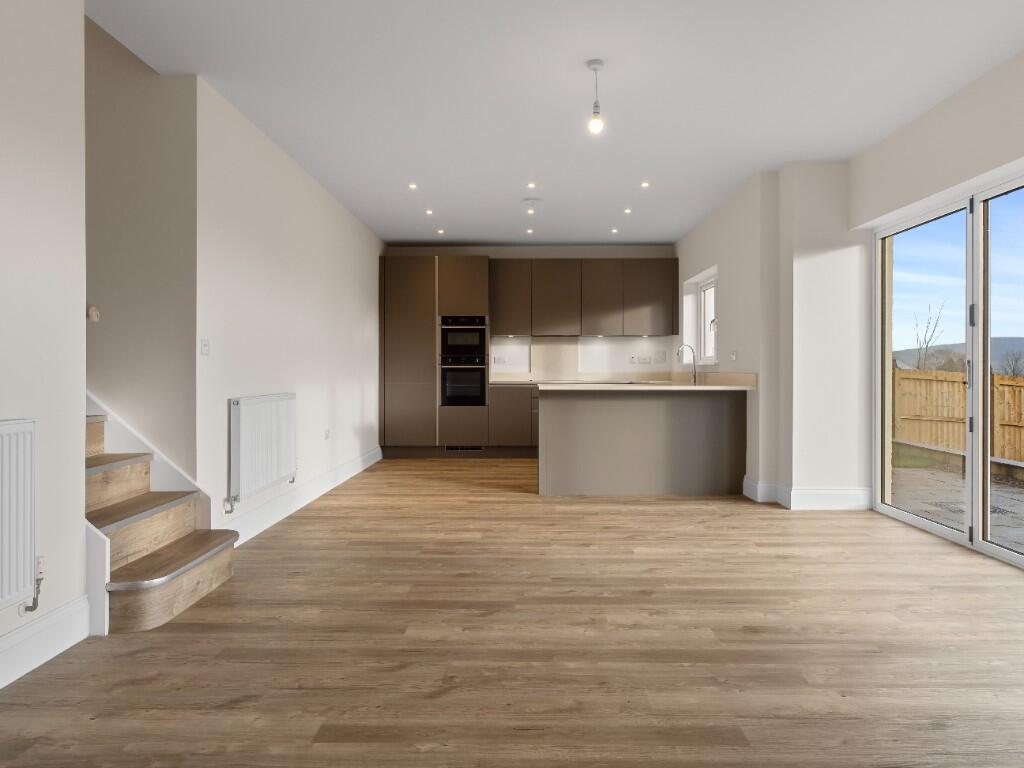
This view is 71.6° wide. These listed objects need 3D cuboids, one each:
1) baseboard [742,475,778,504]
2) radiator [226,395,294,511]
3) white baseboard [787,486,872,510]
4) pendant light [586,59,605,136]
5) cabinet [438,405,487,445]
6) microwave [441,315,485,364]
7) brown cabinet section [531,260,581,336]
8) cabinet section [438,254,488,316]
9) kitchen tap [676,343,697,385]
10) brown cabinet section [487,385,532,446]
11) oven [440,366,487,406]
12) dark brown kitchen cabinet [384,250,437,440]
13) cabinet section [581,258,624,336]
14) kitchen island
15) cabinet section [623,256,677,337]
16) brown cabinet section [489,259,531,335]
[{"bbox_3d":[1.980,0.836,5.657,0.159,0.165,0.279,0,1,1],"label":"baseboard"},{"bbox_3d":[-1.568,0.393,4.499,0.075,0.625,1.013,0,1,1],"label":"radiator"},{"bbox_3d":[2.349,0.841,5.212,0.602,0.168,0.025,0,1,1],"label":"white baseboard"},{"bbox_3d":[0.414,-1.408,3.490,0.091,0.366,0.091,0,1,1],"label":"pendant light"},{"bbox_3d":[-0.561,0.483,8.598,0.601,0.472,0.570,0,1,1],"label":"cabinet"},{"bbox_3d":[-0.560,-0.514,8.572,0.556,0.563,0.550,0,1,1],"label":"microwave"},{"bbox_3d":[0.541,-1.042,8.725,0.603,0.930,0.350,0,1,1],"label":"brown cabinet section"},{"bbox_3d":[-0.565,-1.157,8.655,0.593,0.710,0.570,0,1,1],"label":"cabinet section"},{"bbox_3d":[1.730,-0.211,7.038,0.188,0.399,0.070,0,1,1],"label":"kitchen tap"},{"bbox_3d":[-0.012,0.371,8.660,0.501,0.725,0.580,0,1,1],"label":"brown cabinet section"},{"bbox_3d":[-0.560,0.011,8.581,0.556,0.488,0.550,0,1,1],"label":"oven"},{"bbox_3d":[-1.181,-0.391,8.593,0.616,2.216,0.570,0,1,1],"label":"dark brown kitchen cabinet"},{"bbox_3d":[1.095,-1.042,8.725,0.505,0.930,0.350,0,1,1],"label":"cabinet section"},{"bbox_3d":[1.057,0.458,5.951,1.704,0.910,0.890,0,1,1],"label":"kitchen island"},{"bbox_3d":[1.677,-1.042,8.725,0.660,0.930,0.350,0,1,1],"label":"cabinet section"},{"bbox_3d":[-0.014,-1.046,8.725,0.506,0.921,0.350,0,1,1],"label":"brown cabinet section"}]

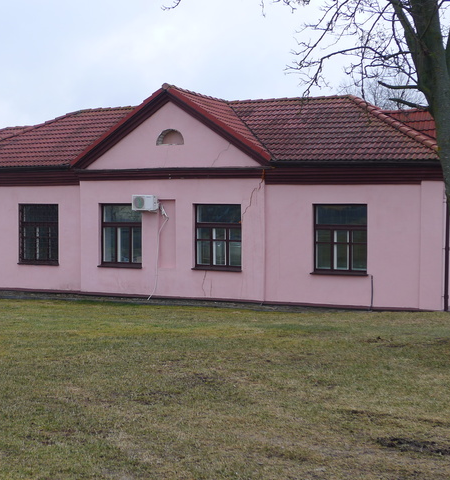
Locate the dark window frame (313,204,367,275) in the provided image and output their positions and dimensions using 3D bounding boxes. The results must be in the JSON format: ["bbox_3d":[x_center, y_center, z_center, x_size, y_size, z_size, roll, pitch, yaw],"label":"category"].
[{"bbox_3d":[3.113,-0.011,24.701,1.530,1.900,0.170,1,2,25],"label":"dark window frame"}]

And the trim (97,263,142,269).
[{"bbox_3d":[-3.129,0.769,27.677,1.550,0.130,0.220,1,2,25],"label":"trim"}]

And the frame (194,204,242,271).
[{"bbox_3d":[-0.172,-0.069,26.267,1.530,1.900,0.170,1,2,25],"label":"frame"}]

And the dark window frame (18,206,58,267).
[{"bbox_3d":[-5.767,-0.166,28.933,1.530,1.900,0.170,1,2,25],"label":"dark window frame"}]

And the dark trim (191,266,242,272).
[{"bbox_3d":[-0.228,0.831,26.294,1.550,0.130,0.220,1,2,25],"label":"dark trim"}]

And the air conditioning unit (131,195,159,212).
[{"bbox_3d":[-2.299,-1.076,26.877,0.760,0.450,0.310,1,2,25],"label":"air conditioning unit"}]

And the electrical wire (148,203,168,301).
[{"bbox_3d":[-1.935,0.335,26.902,0.600,2.850,0.250,1,2,25],"label":"electrical wire"}]

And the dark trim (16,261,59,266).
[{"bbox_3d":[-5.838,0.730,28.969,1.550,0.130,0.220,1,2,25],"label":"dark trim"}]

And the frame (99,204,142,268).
[{"bbox_3d":[-3.072,-0.123,27.649,1.530,1.900,0.170,1,2,25],"label":"frame"}]

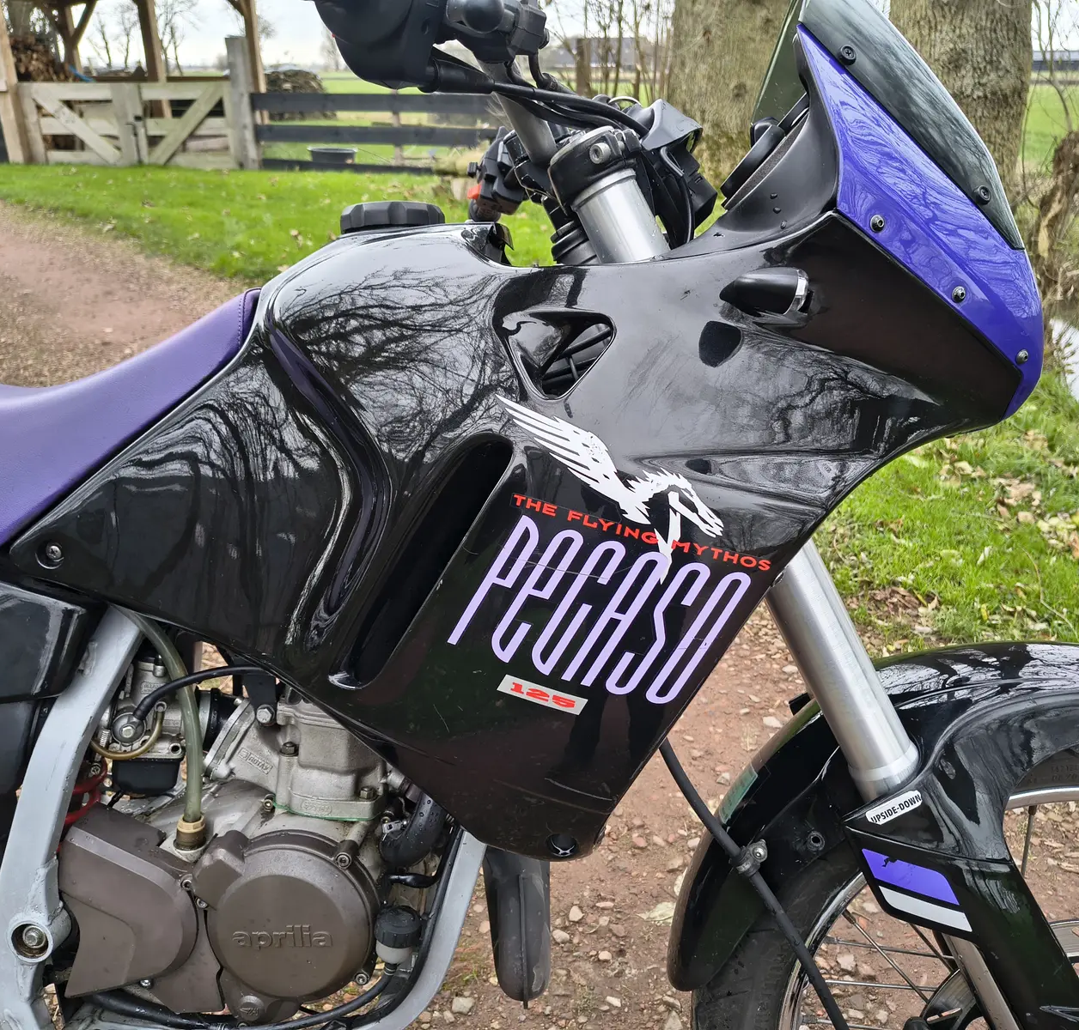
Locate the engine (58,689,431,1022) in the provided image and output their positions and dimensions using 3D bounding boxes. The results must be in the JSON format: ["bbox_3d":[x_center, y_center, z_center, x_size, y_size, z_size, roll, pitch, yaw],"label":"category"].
[{"bbox_3d":[-0.249,0.275,0.889,0.310,0.320,0.260,2,15,5],"label":"engine"}]

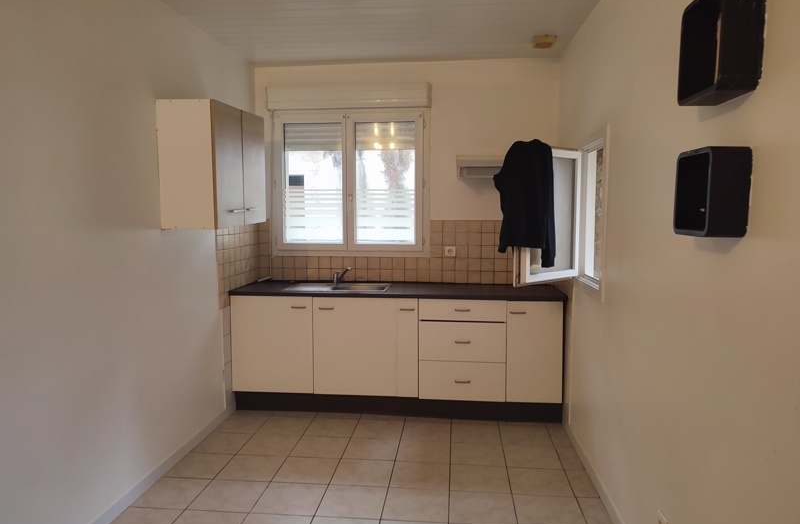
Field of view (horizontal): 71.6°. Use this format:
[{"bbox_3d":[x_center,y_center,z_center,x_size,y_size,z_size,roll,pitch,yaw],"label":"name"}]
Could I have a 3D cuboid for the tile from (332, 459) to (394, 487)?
[{"bbox_3d":[-0.204,1.181,3.098,0.316,0.010,0.311,1,5,6],"label":"tile"}]

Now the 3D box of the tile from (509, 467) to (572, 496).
[{"bbox_3d":[0.776,1.224,3.091,0.326,0.010,0.326,1,5,6],"label":"tile"}]

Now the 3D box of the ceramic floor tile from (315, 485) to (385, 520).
[{"bbox_3d":[-0.230,1.198,2.764,0.315,0.010,0.315,1,4,6],"label":"ceramic floor tile"}]

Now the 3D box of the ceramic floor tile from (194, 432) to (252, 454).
[{"bbox_3d":[-1.144,1.178,3.605,0.288,0.010,0.326,1,5,6],"label":"ceramic floor tile"}]

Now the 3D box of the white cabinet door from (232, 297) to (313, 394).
[{"bbox_3d":[-0.909,0.590,3.965,0.598,0.695,0.020,1,4,7],"label":"white cabinet door"}]

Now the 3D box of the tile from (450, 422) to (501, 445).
[{"bbox_3d":[0.497,1.136,3.648,0.315,0.010,0.315,1,4,6],"label":"tile"}]

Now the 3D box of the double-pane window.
[{"bbox_3d":[-0.413,-0.632,4.521,1.250,1.160,0.080,1,4,6],"label":"double-pane window"}]

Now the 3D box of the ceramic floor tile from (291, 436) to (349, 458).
[{"bbox_3d":[-0.491,1.153,3.441,0.316,0.010,0.311,1,5,6],"label":"ceramic floor tile"}]

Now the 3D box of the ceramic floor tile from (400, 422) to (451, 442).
[{"bbox_3d":[0.181,1.133,3.680,0.315,0.010,0.315,1,4,6],"label":"ceramic floor tile"}]

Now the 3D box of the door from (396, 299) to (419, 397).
[{"bbox_3d":[0.054,0.600,3.892,0.147,0.699,0.020,0,4,7],"label":"door"}]

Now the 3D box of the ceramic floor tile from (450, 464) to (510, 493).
[{"bbox_3d":[0.433,1.187,3.035,0.316,0.010,0.311,1,5,6],"label":"ceramic floor tile"}]

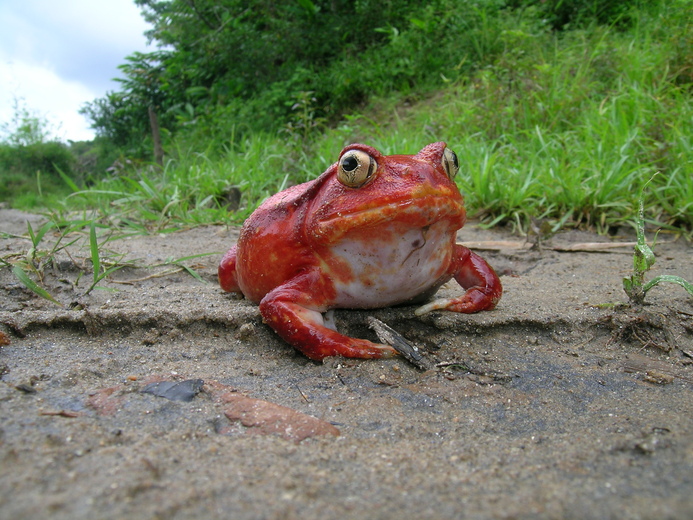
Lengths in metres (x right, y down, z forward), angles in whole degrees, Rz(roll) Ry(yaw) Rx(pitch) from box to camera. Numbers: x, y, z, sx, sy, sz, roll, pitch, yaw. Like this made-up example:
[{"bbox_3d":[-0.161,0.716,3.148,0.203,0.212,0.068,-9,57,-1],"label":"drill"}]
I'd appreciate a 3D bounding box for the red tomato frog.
[{"bbox_3d":[0.004,-0.007,0.180,0.081,0.057,0.088,-5,8,-38],"label":"red tomato frog"}]

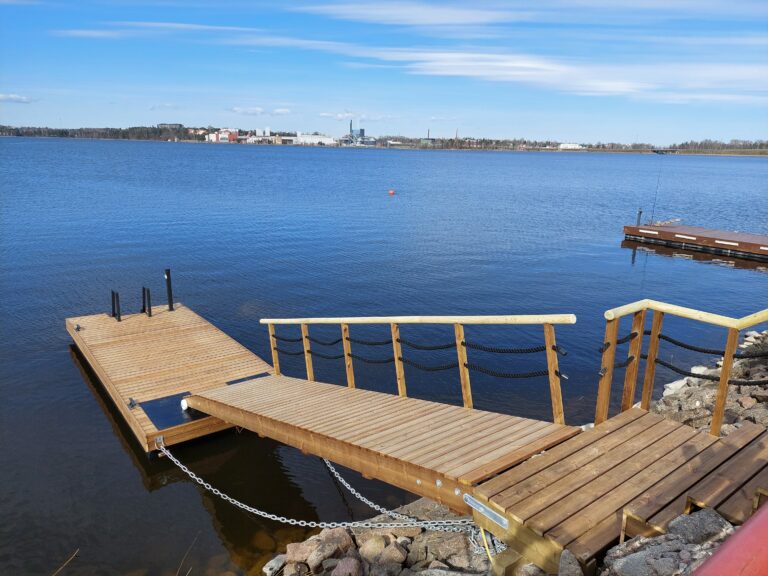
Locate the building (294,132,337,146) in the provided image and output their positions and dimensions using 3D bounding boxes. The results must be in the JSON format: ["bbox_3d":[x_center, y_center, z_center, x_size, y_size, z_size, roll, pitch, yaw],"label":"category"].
[{"bbox_3d":[-116.822,-253.255,908.138,67.833,22.611,45.000,-1,15,-7],"label":"building"}]

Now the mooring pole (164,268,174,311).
[{"bbox_3d":[-4.862,0.052,12.103,0.105,0.962,0.105,-11,19,-38],"label":"mooring pole"}]

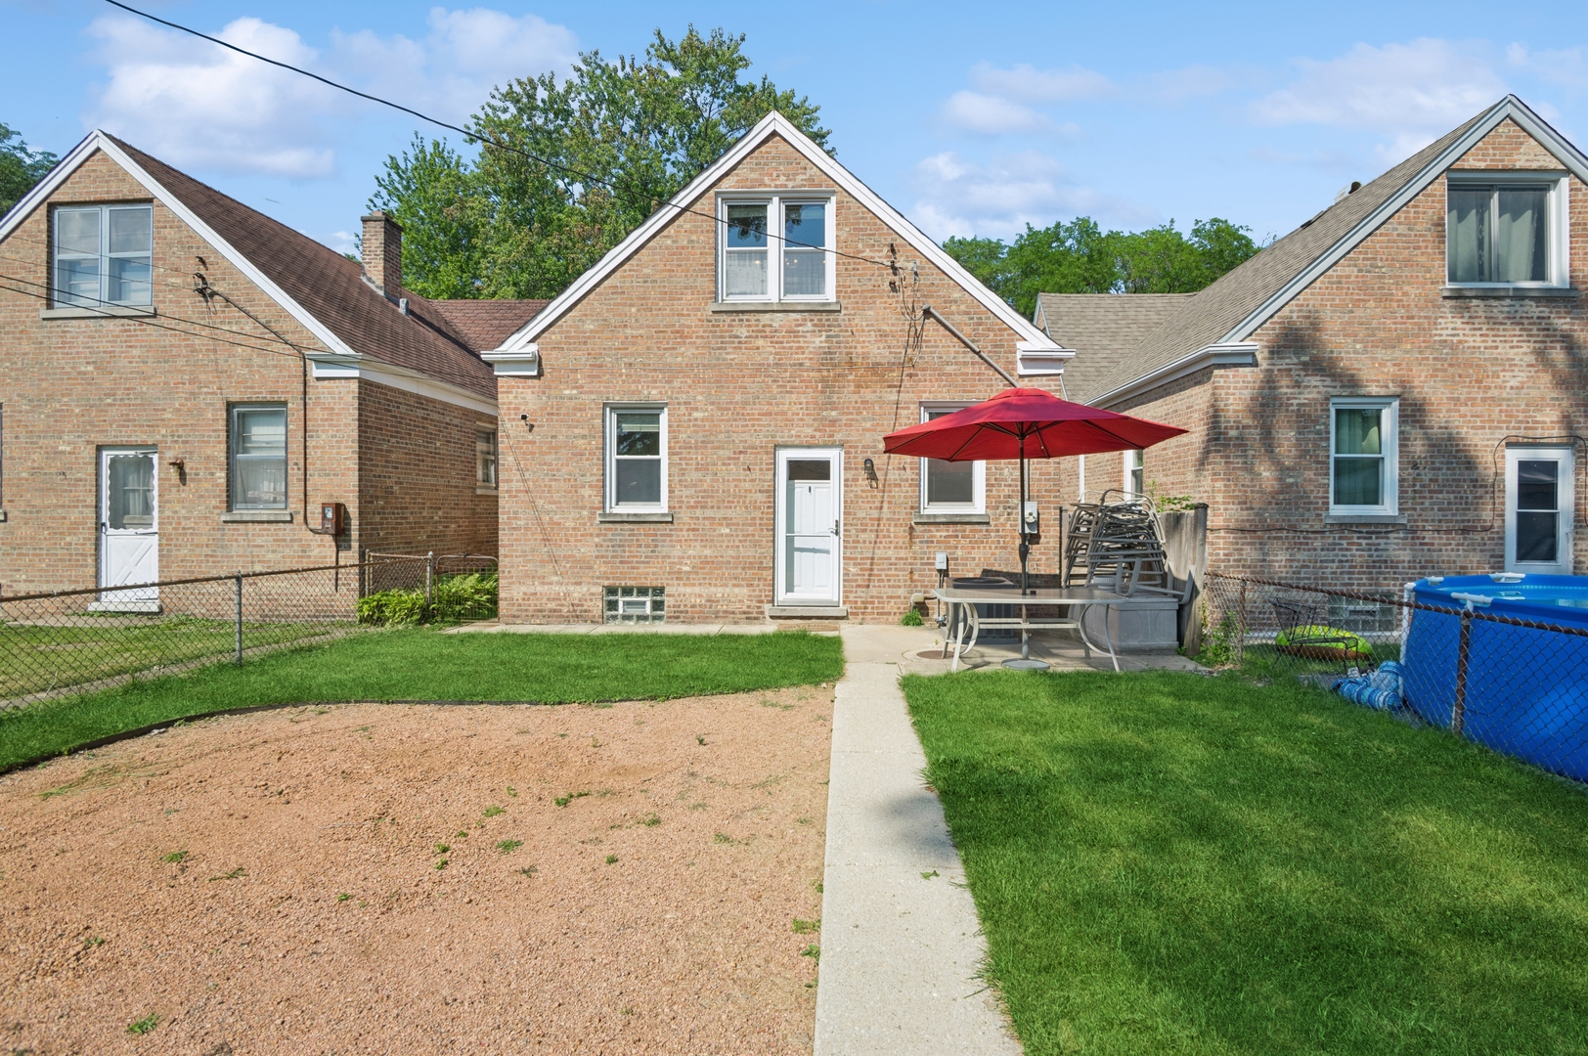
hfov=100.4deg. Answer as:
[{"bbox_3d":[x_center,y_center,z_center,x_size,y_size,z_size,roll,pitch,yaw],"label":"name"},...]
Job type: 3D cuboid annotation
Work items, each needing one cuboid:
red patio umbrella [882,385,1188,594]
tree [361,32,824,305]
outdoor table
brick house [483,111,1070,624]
[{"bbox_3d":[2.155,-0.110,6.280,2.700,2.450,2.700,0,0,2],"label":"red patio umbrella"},{"bbox_3d":[-7.200,-8.500,24.500,16.500,19.600,15.500,0,0,2],"label":"tree"},{"bbox_3d":[2.180,0.980,6.280,1.730,0.690,1.050,0,0,2],"label":"outdoor table"},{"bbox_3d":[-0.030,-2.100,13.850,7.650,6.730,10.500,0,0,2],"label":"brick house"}]

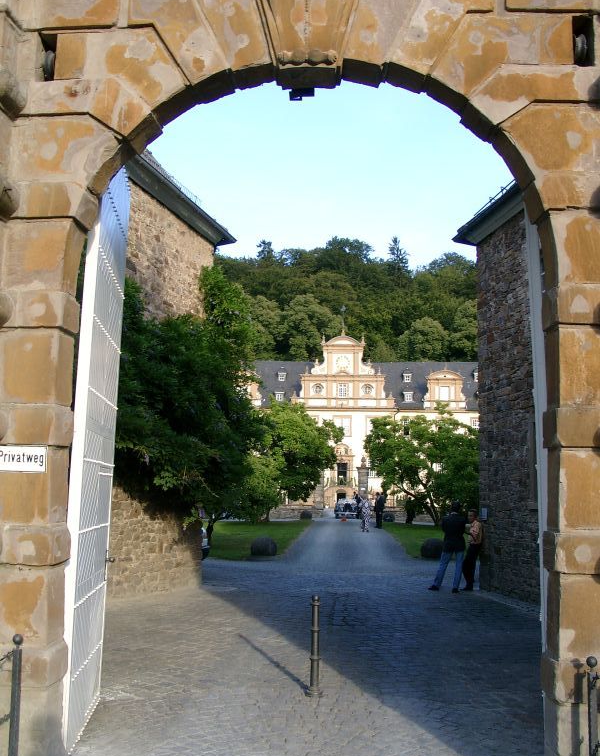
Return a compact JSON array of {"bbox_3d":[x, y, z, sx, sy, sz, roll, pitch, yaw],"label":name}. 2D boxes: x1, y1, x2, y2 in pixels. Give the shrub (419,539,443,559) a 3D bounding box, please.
[{"bbox_3d":[3.893,4.998,23.000,0.740,0.585,0.740,1,-9,0],"label":"shrub"}]

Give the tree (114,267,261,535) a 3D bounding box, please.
[{"bbox_3d":[-2.692,0.813,18.800,3.500,6.800,3.700,1,-9,0],"label":"tree"}]

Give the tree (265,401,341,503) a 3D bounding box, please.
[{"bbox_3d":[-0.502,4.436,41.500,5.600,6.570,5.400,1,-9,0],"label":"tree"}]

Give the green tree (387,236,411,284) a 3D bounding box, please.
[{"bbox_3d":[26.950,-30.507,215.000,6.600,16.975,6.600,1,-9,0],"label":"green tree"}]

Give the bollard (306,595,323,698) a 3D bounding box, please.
[{"bbox_3d":[0.132,2.439,7.150,0.140,0.900,0.140,1,-9,0],"label":"bollard"}]

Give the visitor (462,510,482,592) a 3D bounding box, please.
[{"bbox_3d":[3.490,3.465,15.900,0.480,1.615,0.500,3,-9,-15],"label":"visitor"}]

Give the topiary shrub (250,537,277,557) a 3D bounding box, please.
[{"bbox_3d":[-1.078,4.997,23.200,0.760,0.620,0.740,1,-9,0],"label":"topiary shrub"}]

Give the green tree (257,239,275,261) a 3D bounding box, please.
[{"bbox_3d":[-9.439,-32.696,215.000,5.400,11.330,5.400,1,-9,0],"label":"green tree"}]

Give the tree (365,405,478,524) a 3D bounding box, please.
[{"bbox_3d":[6.600,4.644,41.000,6.600,6.070,6.000,1,-9,0],"label":"tree"}]

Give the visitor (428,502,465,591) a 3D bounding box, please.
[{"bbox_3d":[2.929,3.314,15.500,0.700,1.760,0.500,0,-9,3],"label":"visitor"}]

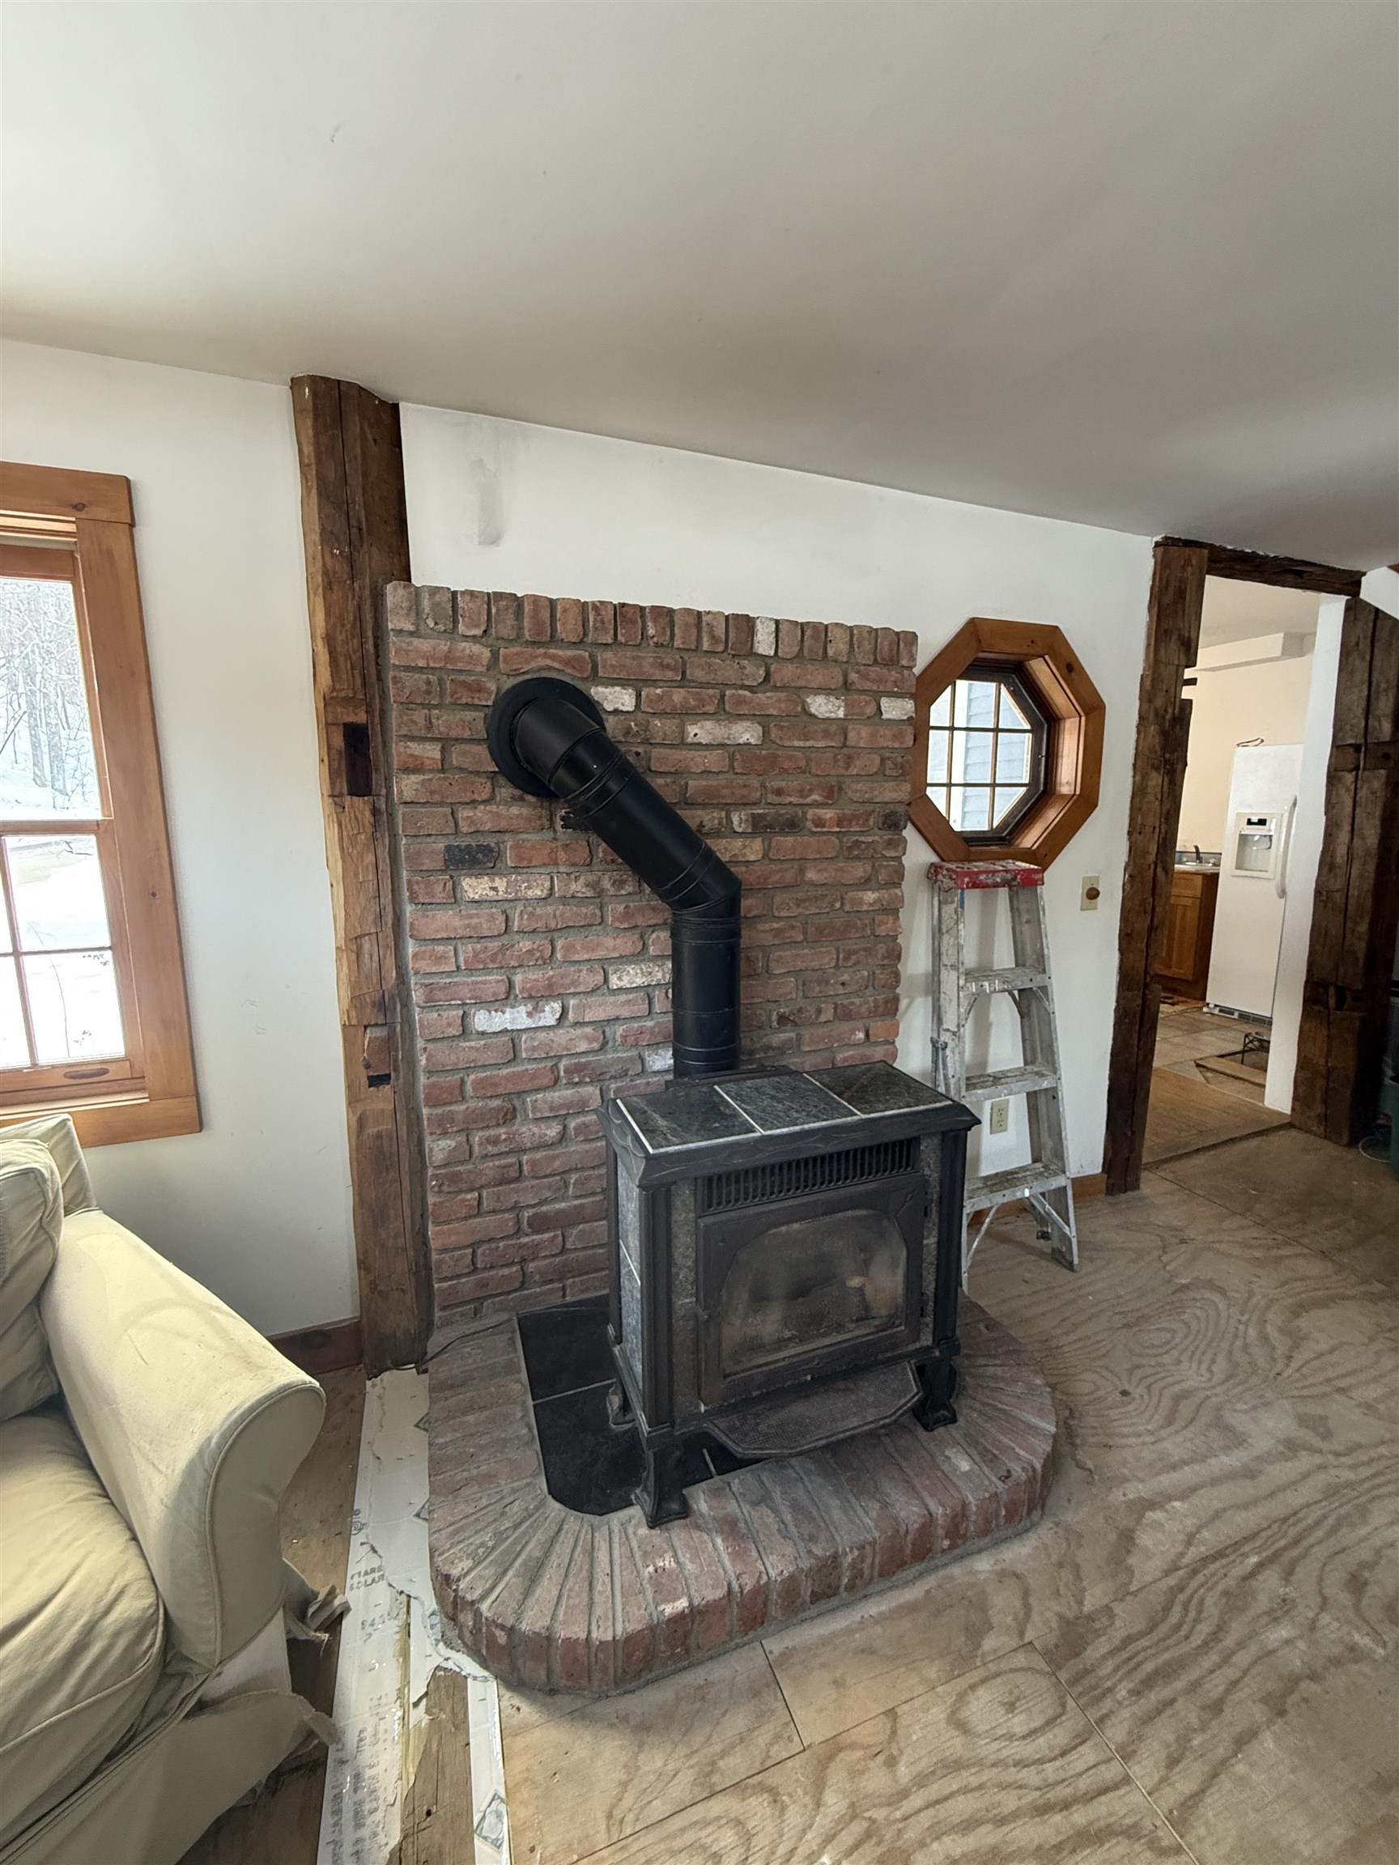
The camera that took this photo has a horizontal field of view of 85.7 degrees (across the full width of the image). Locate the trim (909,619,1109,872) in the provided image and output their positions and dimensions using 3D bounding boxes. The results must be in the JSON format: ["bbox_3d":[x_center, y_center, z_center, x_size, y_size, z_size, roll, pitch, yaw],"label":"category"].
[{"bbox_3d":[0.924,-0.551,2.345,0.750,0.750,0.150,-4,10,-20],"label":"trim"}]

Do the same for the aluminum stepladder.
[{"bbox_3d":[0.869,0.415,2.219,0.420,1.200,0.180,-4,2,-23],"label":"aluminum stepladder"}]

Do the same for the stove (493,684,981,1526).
[{"bbox_3d":[0.044,0.225,1.554,0.815,1.531,0.745,-4,10,-20],"label":"stove"}]

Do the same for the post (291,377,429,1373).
[{"bbox_3d":[-0.731,-0.030,1.745,0.200,2.213,0.150,-4,10,-20],"label":"post"}]

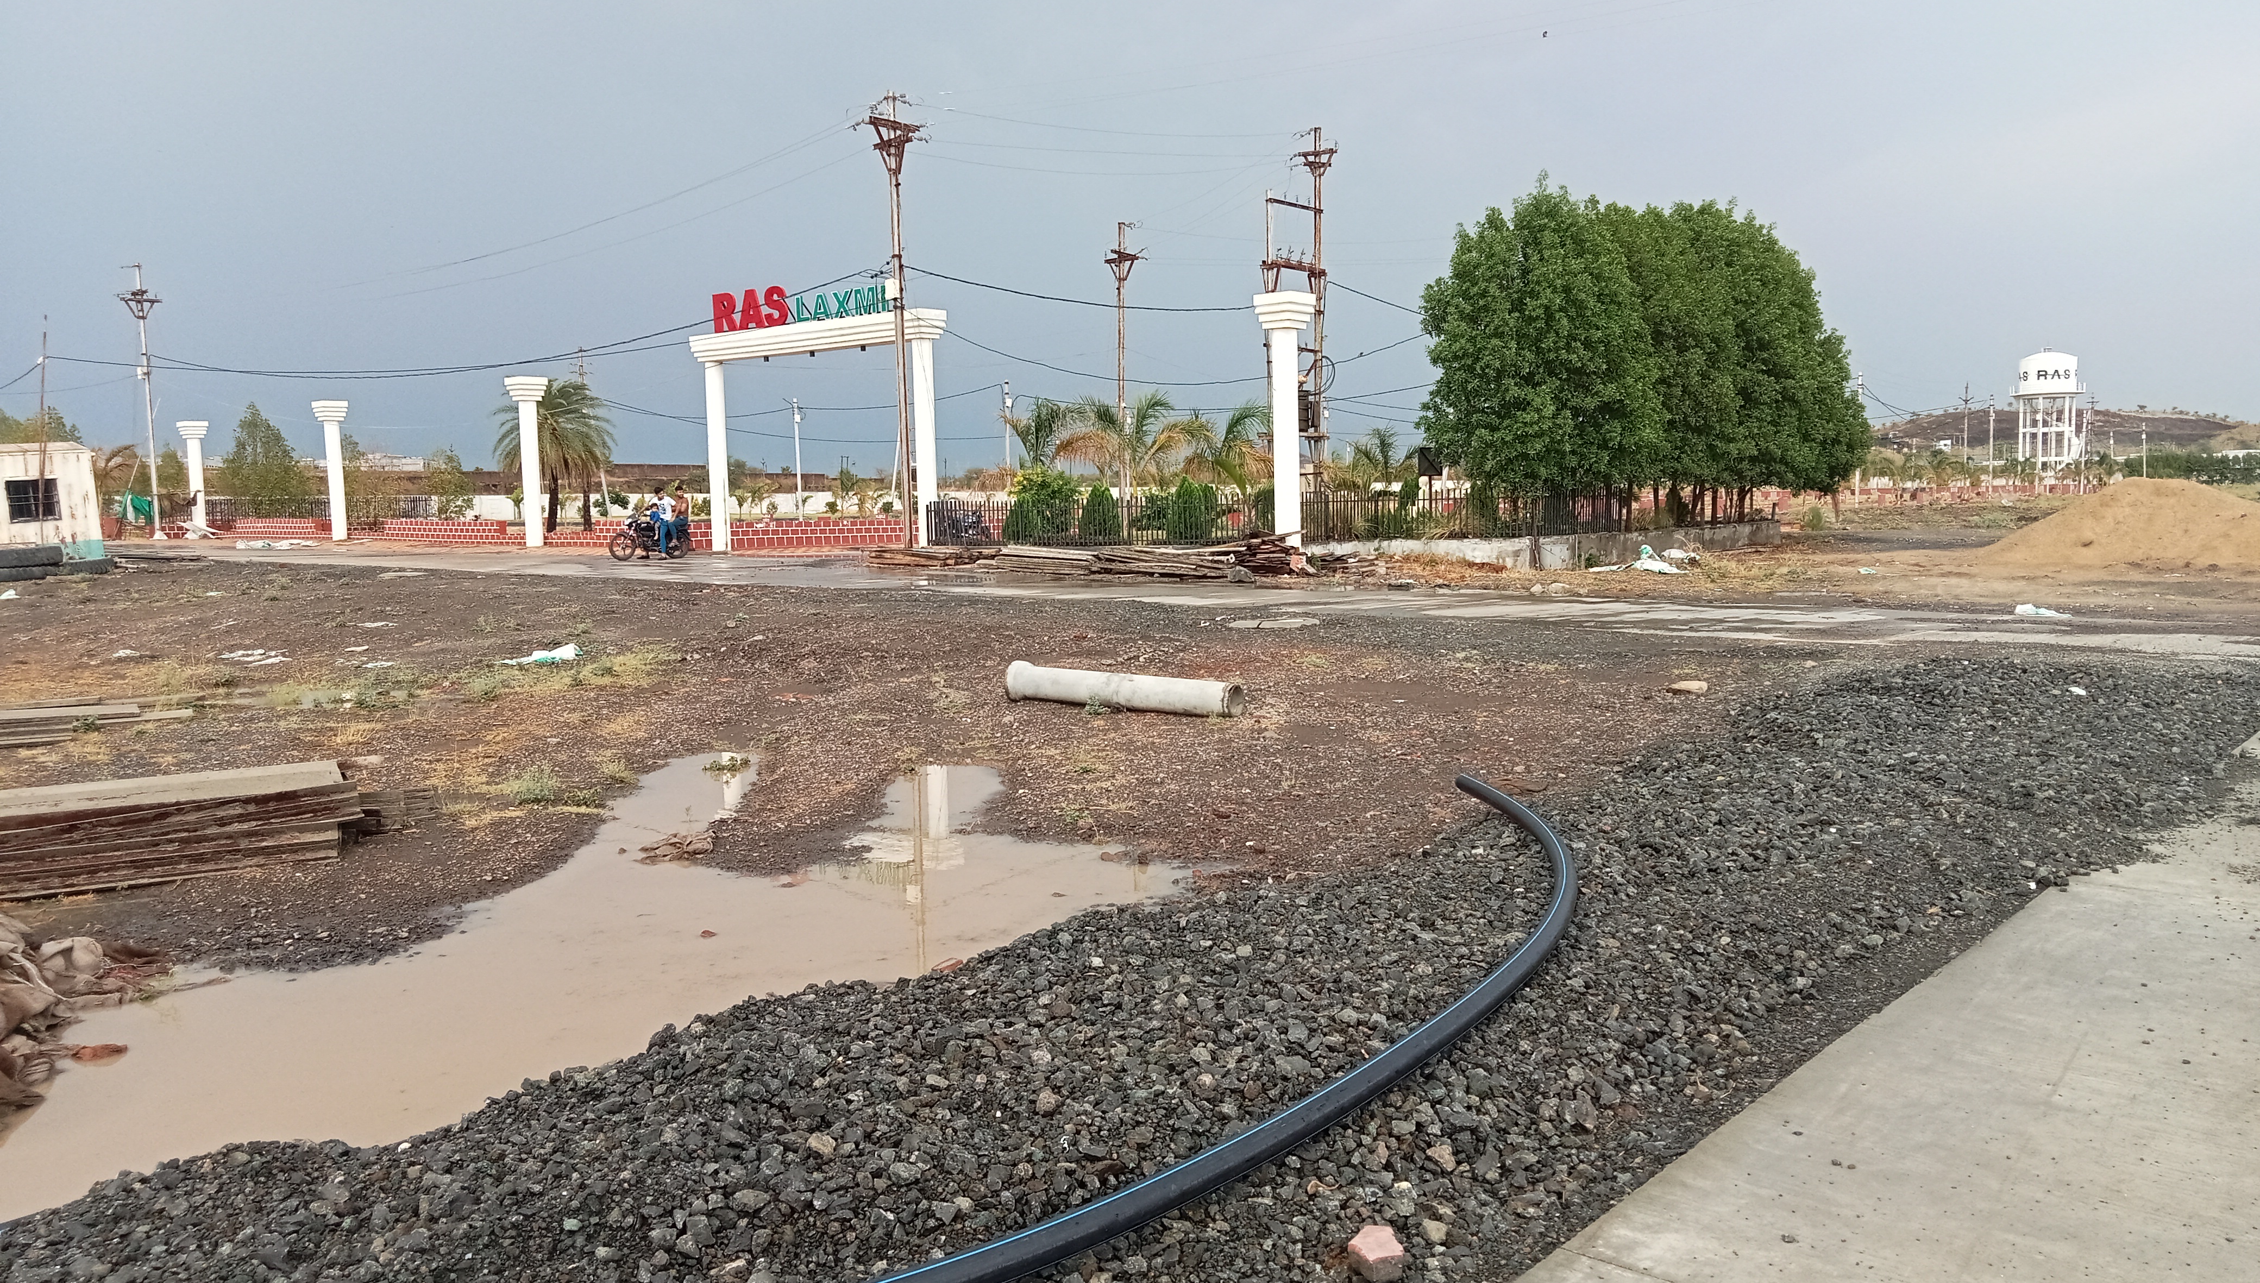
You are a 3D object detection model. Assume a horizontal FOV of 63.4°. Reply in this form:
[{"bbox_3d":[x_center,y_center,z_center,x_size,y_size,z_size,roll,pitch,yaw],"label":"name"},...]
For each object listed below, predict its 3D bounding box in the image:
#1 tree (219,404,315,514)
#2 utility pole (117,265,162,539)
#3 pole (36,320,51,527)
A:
[{"bbox_3d":[-34.039,-6.919,72.000,3.894,4.868,3.800,-4,6,-25],"label":"tree"},{"bbox_3d":[-36.402,-8.850,67.891,1.600,10.154,0.900,-3,6,-20],"label":"utility pole"},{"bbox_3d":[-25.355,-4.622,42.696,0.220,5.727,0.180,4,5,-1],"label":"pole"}]

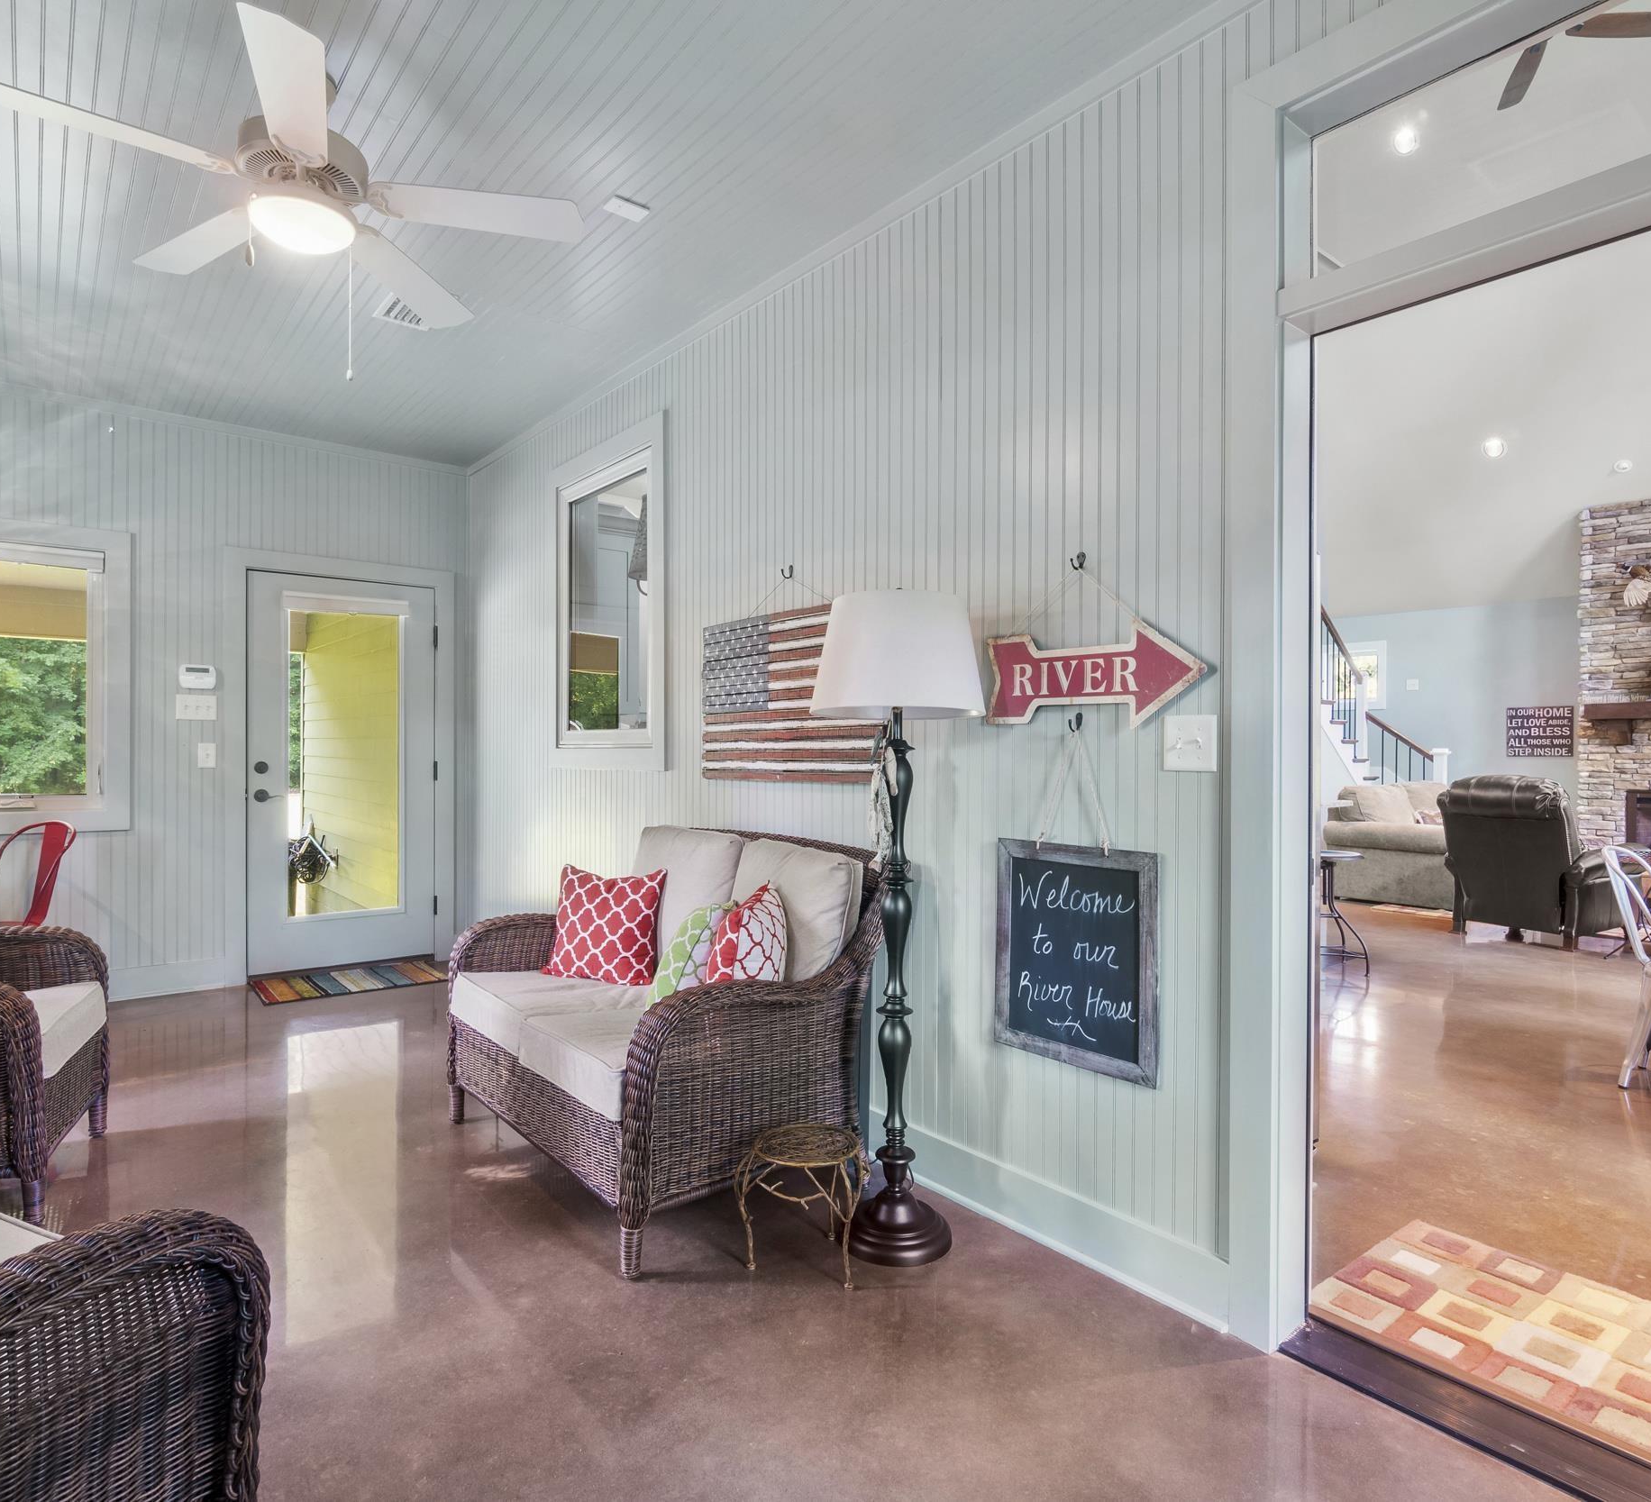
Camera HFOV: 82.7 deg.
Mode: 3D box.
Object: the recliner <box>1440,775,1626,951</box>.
[{"bbox_3d":[4.408,0.646,5.800,0.900,1.000,0.750,0,0,-30],"label":"recliner"}]

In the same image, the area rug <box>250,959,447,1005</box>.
[{"bbox_3d":[-2.329,1.134,4.623,0.810,0.012,0.490,0,0,-40],"label":"area rug"}]

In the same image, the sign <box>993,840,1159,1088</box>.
[{"bbox_3d":[0.554,0.461,2.118,0.025,0.495,0.430,0,0,-40],"label":"sign"}]

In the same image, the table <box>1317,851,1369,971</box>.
[{"bbox_3d":[2.639,0.847,4.953,0.410,0.600,0.410,0,0,-40],"label":"table"}]

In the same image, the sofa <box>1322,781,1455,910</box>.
[{"bbox_3d":[4.916,0.699,7.461,2.200,0.880,0.970,0,0,-40],"label":"sofa"}]

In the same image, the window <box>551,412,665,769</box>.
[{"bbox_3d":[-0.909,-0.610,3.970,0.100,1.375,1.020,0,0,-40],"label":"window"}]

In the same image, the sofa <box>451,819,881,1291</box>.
[{"bbox_3d":[-0.520,0.709,2.707,0.790,0.880,1.210,0,0,-40],"label":"sofa"}]

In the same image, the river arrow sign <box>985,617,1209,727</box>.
[{"bbox_3d":[0.581,-0.165,2.078,0.022,0.230,0.568,0,0,-40],"label":"river arrow sign"}]

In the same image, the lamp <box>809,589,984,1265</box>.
[{"bbox_3d":[0.173,0.387,2.204,0.415,1.530,0.415,0,0,0],"label":"lamp"}]

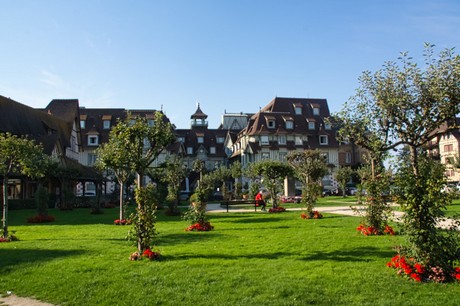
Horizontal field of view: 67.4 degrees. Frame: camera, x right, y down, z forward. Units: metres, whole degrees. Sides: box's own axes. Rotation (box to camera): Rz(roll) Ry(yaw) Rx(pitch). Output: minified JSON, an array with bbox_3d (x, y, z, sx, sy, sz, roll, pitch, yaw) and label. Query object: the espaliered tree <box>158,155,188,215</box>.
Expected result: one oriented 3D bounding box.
[{"bbox_3d":[-3.158,1.742,19.422,1.700,3.400,1.550,1,-5,-9],"label":"espaliered tree"}]

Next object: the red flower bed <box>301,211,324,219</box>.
[{"bbox_3d":[4.015,3.065,16.890,1.080,0.300,1.080,-1,-5,13],"label":"red flower bed"}]

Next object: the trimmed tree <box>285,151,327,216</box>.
[{"bbox_3d":[3.839,1.574,17.228,2.100,3.330,1.800,-1,-5,12],"label":"trimmed tree"}]

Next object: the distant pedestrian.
[{"bbox_3d":[1.876,2.982,21.115,0.750,1.240,0.500,2,-6,-18],"label":"distant pedestrian"}]

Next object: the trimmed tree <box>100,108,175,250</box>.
[{"bbox_3d":[-2.095,0.780,7.912,1.700,3.200,1.500,1,-5,-15],"label":"trimmed tree"}]

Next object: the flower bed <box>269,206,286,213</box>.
[{"bbox_3d":[2.873,3.433,20.772,1.080,0.280,1.080,-1,-5,8],"label":"flower bed"}]

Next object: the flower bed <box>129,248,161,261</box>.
[{"bbox_3d":[-1.897,2.250,7.676,0.750,0.230,0.720,1,-5,-14],"label":"flower bed"}]

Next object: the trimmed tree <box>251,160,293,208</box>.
[{"bbox_3d":[2.584,2.072,21.099,2.500,3.050,2.200,-1,-5,7],"label":"trimmed tree"}]

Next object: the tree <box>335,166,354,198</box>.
[{"bbox_3d":[13.346,3.521,40.347,2.300,3.700,2.100,-2,-6,18],"label":"tree"}]

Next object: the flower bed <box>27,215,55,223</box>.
[{"bbox_3d":[-8.511,2.946,15.495,1.220,0.280,1.200,3,-6,-28],"label":"flower bed"}]

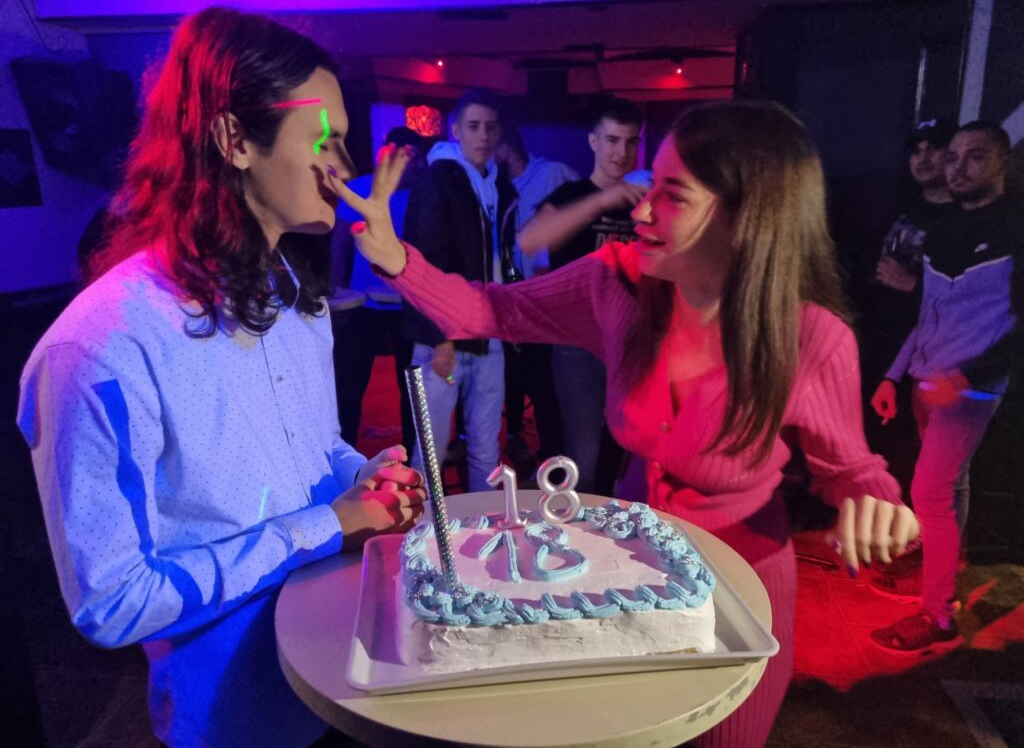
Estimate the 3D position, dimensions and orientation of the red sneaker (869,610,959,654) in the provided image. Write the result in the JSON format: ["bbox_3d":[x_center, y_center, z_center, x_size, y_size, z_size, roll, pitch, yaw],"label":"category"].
[{"bbox_3d":[1.398,0.861,2.638,0.300,0.115,0.110,-3,14,-13],"label":"red sneaker"}]

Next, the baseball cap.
[{"bbox_3d":[1.540,-0.863,2.779,0.260,0.130,0.180,-11,17,-37],"label":"baseball cap"}]

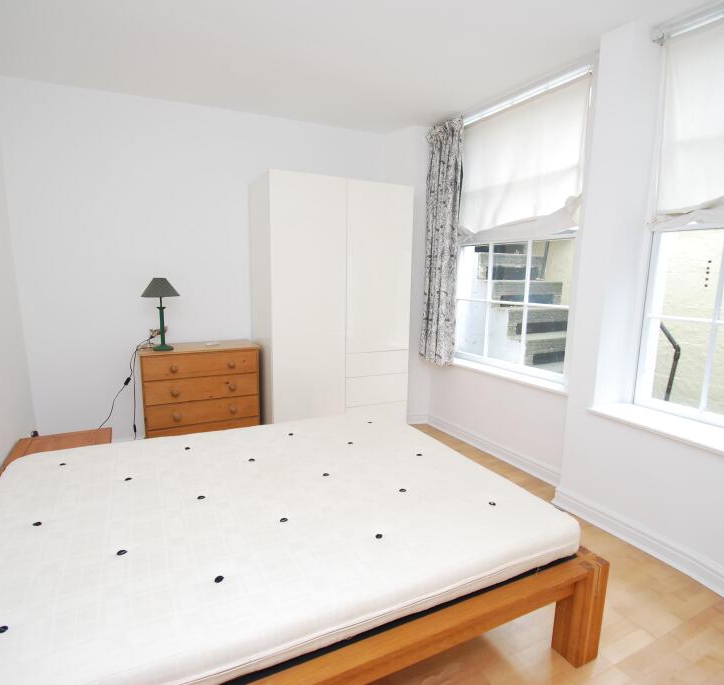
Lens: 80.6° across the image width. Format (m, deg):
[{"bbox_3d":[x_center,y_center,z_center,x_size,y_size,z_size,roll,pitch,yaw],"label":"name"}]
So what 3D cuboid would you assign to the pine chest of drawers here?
[{"bbox_3d":[-1.203,0.421,3.244,0.802,0.790,0.383,-3,10,-23],"label":"pine chest of drawers"}]

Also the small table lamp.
[{"bbox_3d":[-1.420,-0.201,3.042,0.241,0.498,0.241,-3,10,-23],"label":"small table lamp"}]

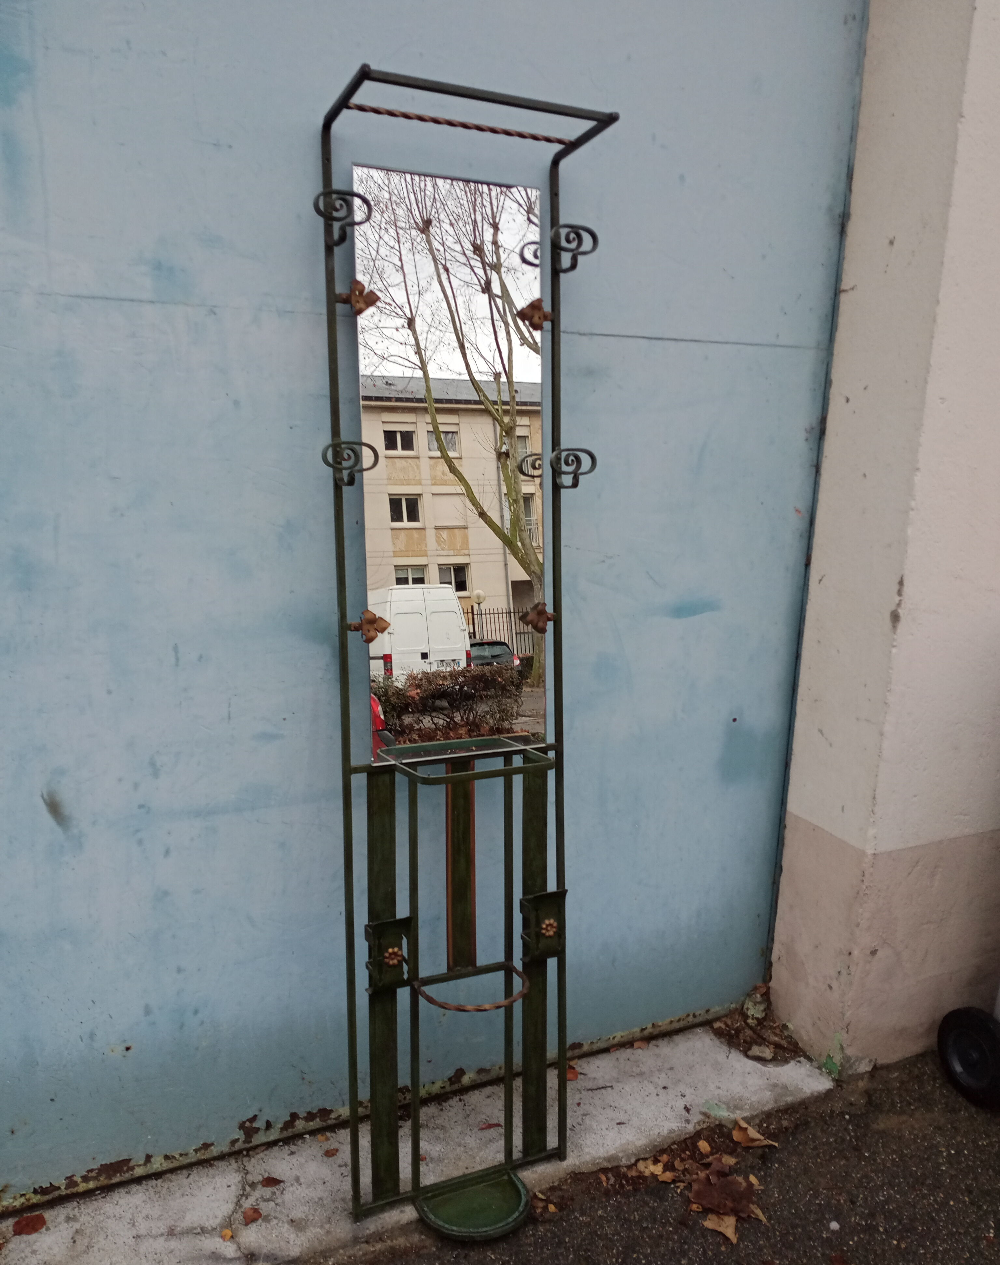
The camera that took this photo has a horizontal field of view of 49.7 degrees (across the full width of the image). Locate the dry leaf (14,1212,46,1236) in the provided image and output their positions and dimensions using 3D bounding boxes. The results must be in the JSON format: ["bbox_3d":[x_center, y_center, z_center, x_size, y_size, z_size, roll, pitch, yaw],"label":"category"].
[{"bbox_3d":[-0.825,1.039,1.893,0.054,0.008,0.049,-2,13,-19],"label":"dry leaf"}]

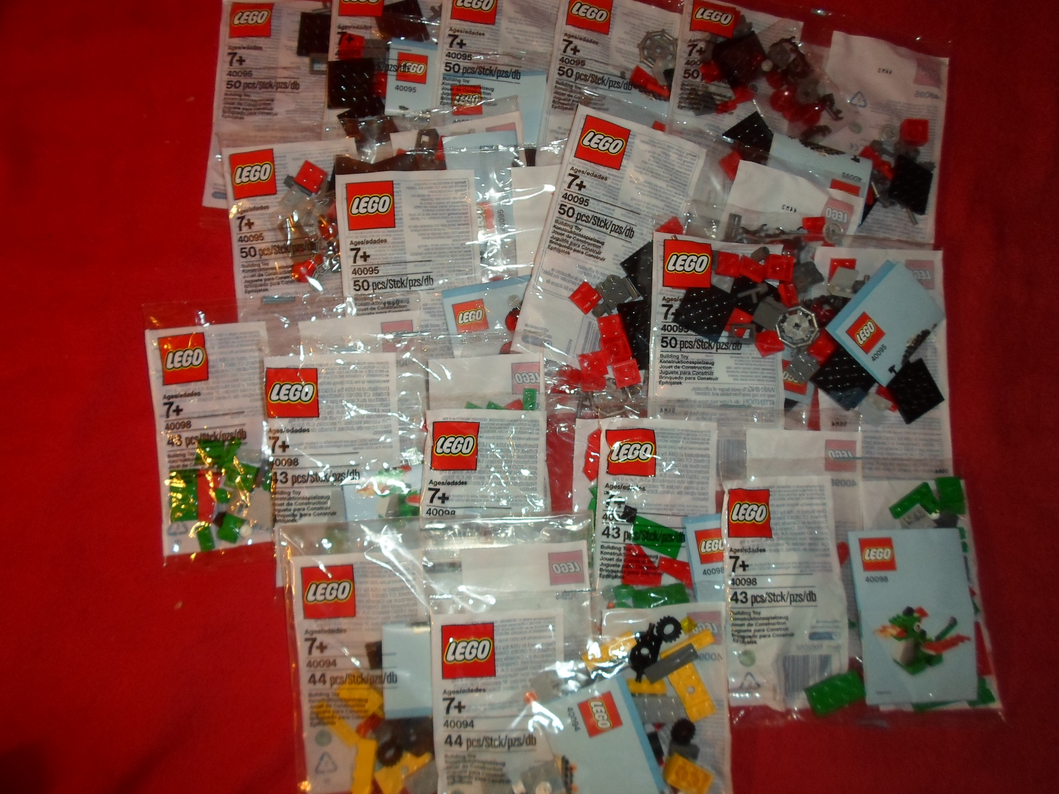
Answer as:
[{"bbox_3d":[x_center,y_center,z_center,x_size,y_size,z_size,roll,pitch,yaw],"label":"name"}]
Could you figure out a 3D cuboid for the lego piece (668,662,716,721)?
[{"bbox_3d":[0.097,0.177,0.459,0.016,0.005,0.032,-29,82,-5],"label":"lego piece"}]

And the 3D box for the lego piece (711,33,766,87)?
[{"bbox_3d":[0.149,-0.235,0.534,0.032,0.005,0.032,-19,80,-4],"label":"lego piece"}]

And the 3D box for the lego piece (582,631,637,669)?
[{"bbox_3d":[0.050,0.155,0.463,0.032,0.007,0.015,-24,81,-4],"label":"lego piece"}]

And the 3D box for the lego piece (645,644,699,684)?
[{"bbox_3d":[0.084,0.157,0.451,0.032,0.004,0.008,-28,81,-5],"label":"lego piece"}]

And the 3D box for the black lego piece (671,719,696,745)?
[{"bbox_3d":[0.089,0.195,0.445,0.015,0.006,0.015,0,80,-1],"label":"black lego piece"}]

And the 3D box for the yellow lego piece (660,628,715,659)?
[{"bbox_3d":[0.097,0.150,0.464,0.032,0.007,0.009,-25,81,-4],"label":"yellow lego piece"}]

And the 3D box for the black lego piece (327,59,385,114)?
[{"bbox_3d":[-0.121,-0.214,0.524,0.033,0.005,0.033,-3,80,-1],"label":"black lego piece"}]

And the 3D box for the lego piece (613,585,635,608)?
[{"bbox_3d":[0.058,0.122,0.468,0.014,0.009,0.013,1,79,0],"label":"lego piece"}]

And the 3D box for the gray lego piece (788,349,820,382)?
[{"bbox_3d":[0.176,-0.019,0.493,0.016,0.005,0.016,44,82,6],"label":"gray lego piece"}]

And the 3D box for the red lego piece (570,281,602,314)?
[{"bbox_3d":[0.037,-0.064,0.499,0.016,0.005,0.016,-43,83,-7],"label":"red lego piece"}]

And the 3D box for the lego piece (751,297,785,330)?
[{"bbox_3d":[0.157,-0.054,0.501,0.016,0.011,0.017,26,81,4],"label":"lego piece"}]

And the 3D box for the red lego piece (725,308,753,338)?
[{"bbox_3d":[0.136,-0.048,0.499,0.015,0.006,0.016,25,89,-8],"label":"red lego piece"}]

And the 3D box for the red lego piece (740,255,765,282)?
[{"bbox_3d":[0.142,-0.082,0.488,0.016,0.011,0.008,28,81,5],"label":"red lego piece"}]

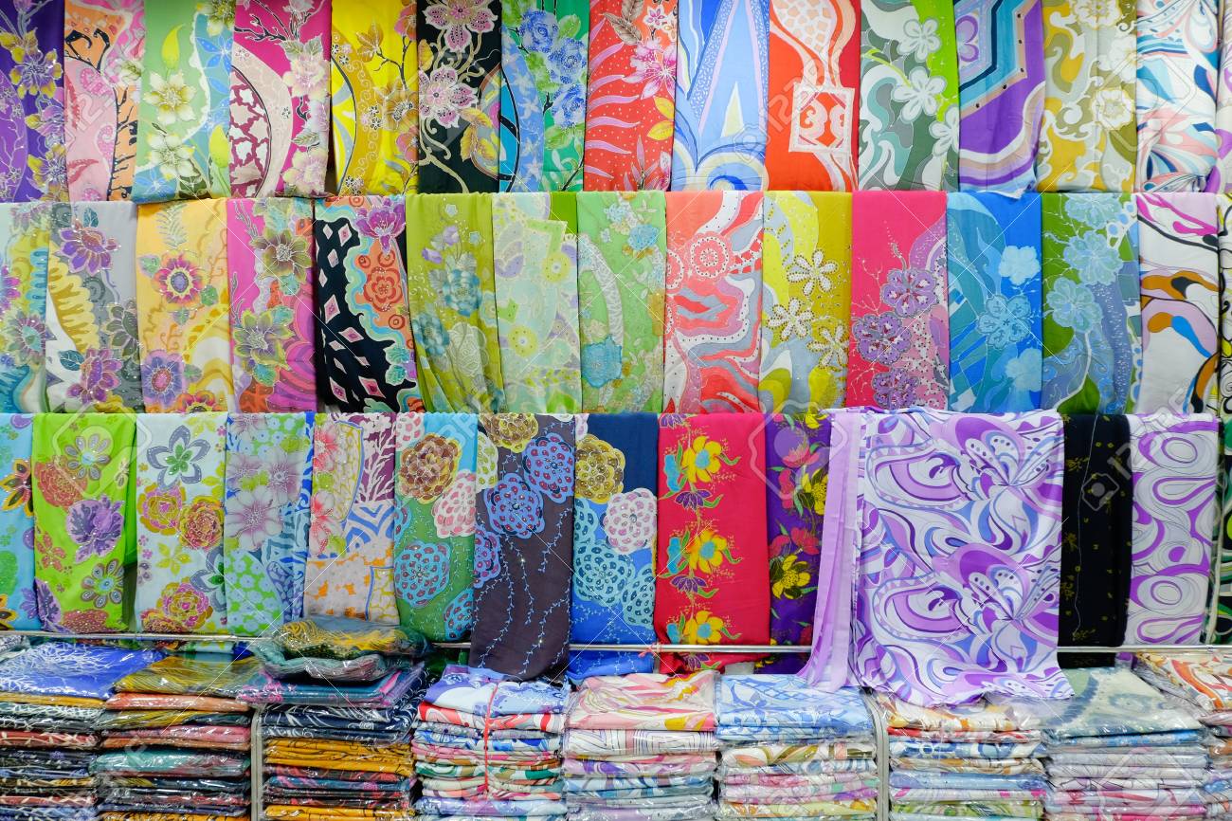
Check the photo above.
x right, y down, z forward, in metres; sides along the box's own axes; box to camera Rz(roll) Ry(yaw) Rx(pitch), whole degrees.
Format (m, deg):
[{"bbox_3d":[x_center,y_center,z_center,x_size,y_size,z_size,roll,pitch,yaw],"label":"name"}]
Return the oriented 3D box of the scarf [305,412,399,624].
[{"bbox_3d":[-0.615,0.263,1.965,0.217,0.512,0.080,0,0,2],"label":"scarf"}]

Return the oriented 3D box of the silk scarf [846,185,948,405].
[{"bbox_3d":[0.662,-0.255,1.964,0.237,0.523,0.080,0,0,2],"label":"silk scarf"}]

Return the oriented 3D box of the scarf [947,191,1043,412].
[{"bbox_3d":[0.885,-0.250,1.955,0.224,0.523,0.080,0,0,2],"label":"scarf"}]

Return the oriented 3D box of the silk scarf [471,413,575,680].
[{"bbox_3d":[-0.213,0.315,1.949,0.239,0.617,0.080,0,0,2],"label":"silk scarf"}]

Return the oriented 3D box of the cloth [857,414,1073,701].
[{"bbox_3d":[0.772,0.327,1.894,0.478,0.658,0.130,0,0,2],"label":"cloth"}]

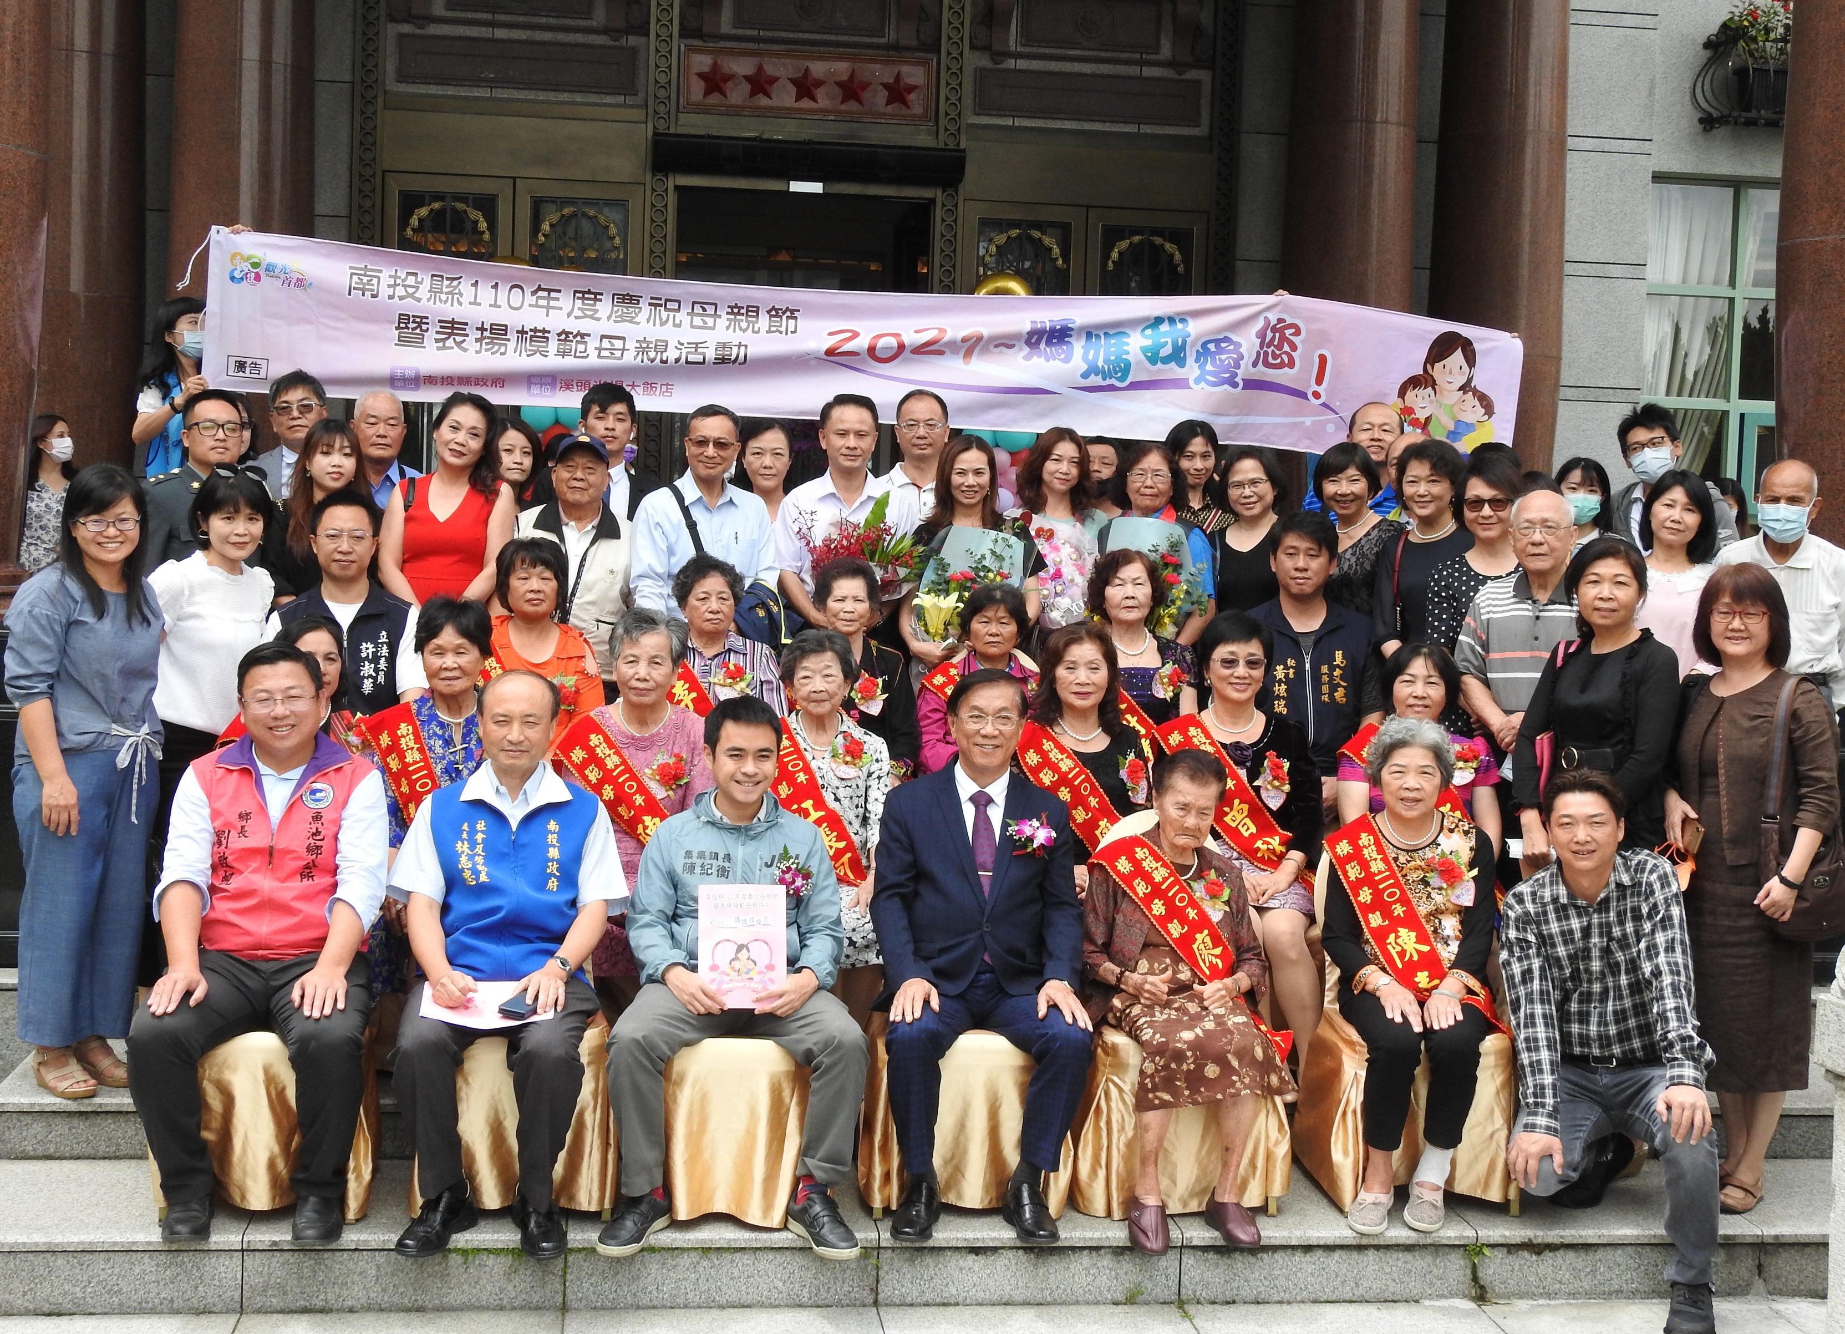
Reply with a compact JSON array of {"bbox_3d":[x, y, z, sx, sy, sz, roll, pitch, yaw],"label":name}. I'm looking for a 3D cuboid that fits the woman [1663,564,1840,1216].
[{"bbox_3d":[2.128,0.561,5.889,0.460,1.620,0.360,2,3,6],"label":"woman"}]

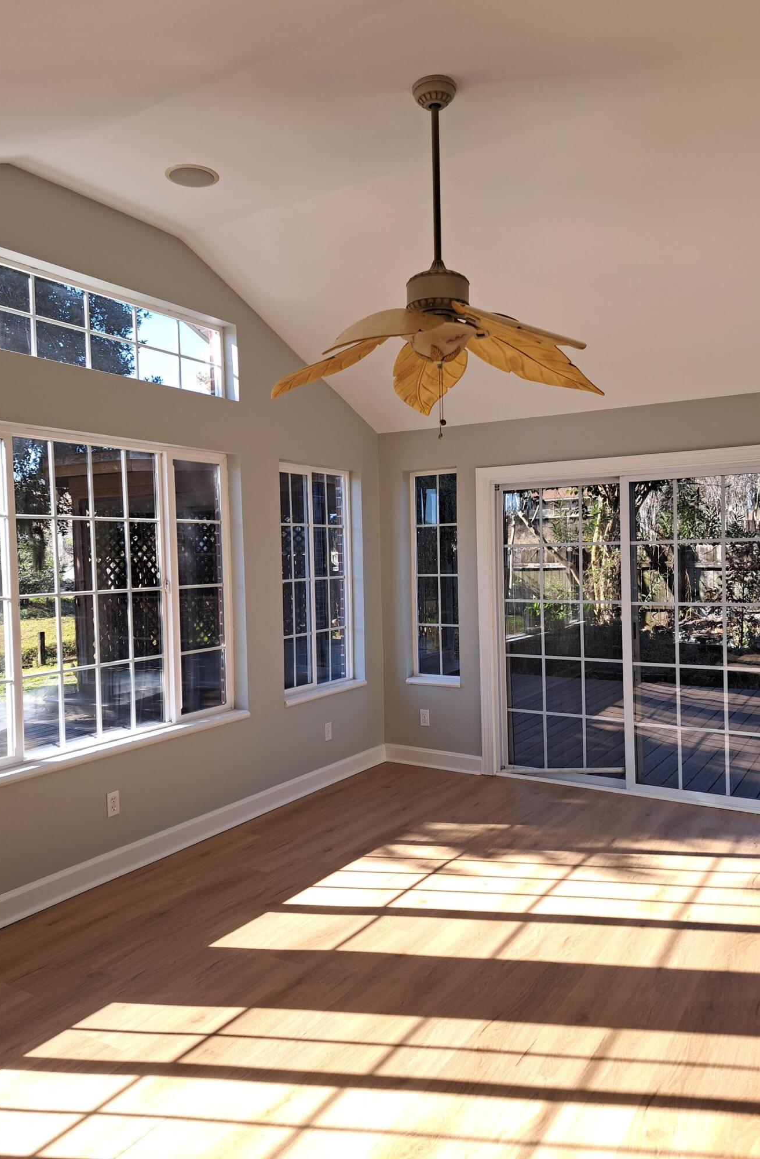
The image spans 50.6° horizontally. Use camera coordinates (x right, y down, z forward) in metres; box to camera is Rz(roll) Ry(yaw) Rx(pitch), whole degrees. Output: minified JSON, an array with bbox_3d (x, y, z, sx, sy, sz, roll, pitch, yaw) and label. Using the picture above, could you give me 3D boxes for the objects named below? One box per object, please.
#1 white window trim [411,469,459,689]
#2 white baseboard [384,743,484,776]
[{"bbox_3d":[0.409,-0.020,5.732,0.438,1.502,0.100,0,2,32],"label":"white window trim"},{"bbox_3d":[0.367,1.277,5.705,0.773,0.133,0.018,0,2,32],"label":"white baseboard"}]

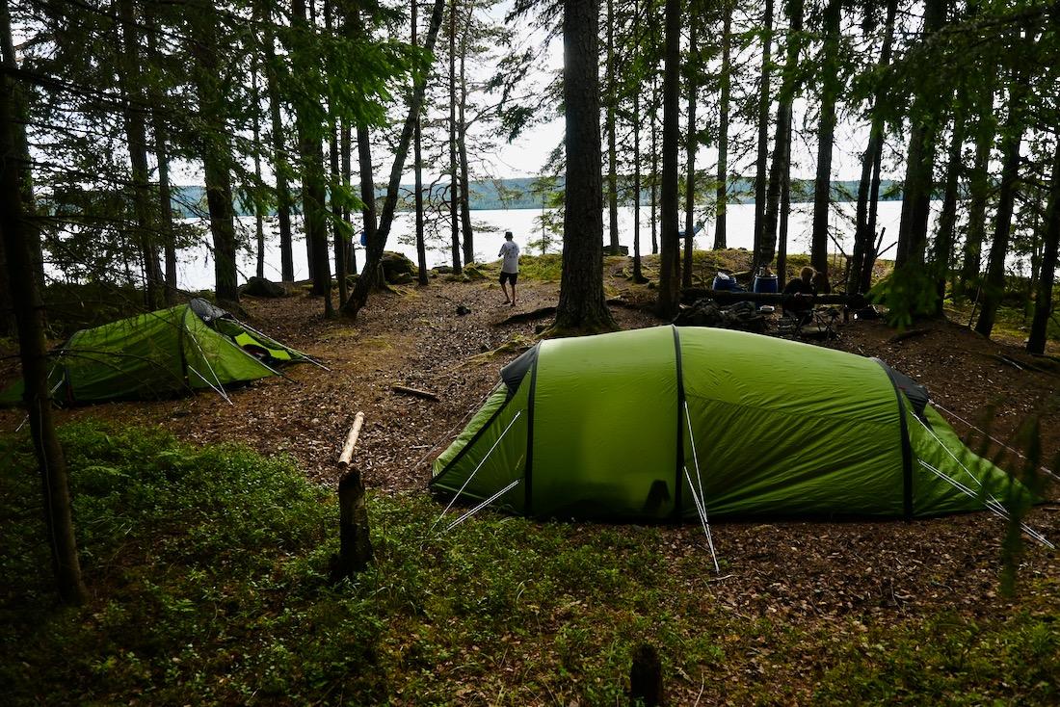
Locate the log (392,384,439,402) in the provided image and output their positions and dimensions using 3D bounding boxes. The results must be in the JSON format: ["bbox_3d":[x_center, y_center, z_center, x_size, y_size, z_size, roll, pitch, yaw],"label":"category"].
[{"bbox_3d":[-1.414,0.481,8.718,0.886,0.070,0.080,9,16,42],"label":"log"}]

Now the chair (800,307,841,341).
[{"bbox_3d":[4.597,-0.490,11.205,0.550,0.550,0.500,-1,12,0],"label":"chair"}]

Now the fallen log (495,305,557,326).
[{"bbox_3d":[-0.048,-0.814,14.827,0.200,0.160,2.079,8,15,37],"label":"fallen log"}]

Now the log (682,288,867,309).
[{"bbox_3d":[3.934,-0.897,11.583,2.926,0.200,0.200,1,12,11],"label":"log"}]

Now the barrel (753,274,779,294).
[{"bbox_3d":[4.042,-1.006,12.100,0.410,0.620,0.410,-1,12,0],"label":"barrel"}]

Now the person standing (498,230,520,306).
[{"bbox_3d":[-0.488,-1.978,16.623,0.500,1.740,0.360,-3,12,-10],"label":"person standing"}]

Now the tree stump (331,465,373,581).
[{"bbox_3d":[-1.058,0.997,4.160,0.200,0.640,0.200,-1,12,0],"label":"tree stump"}]

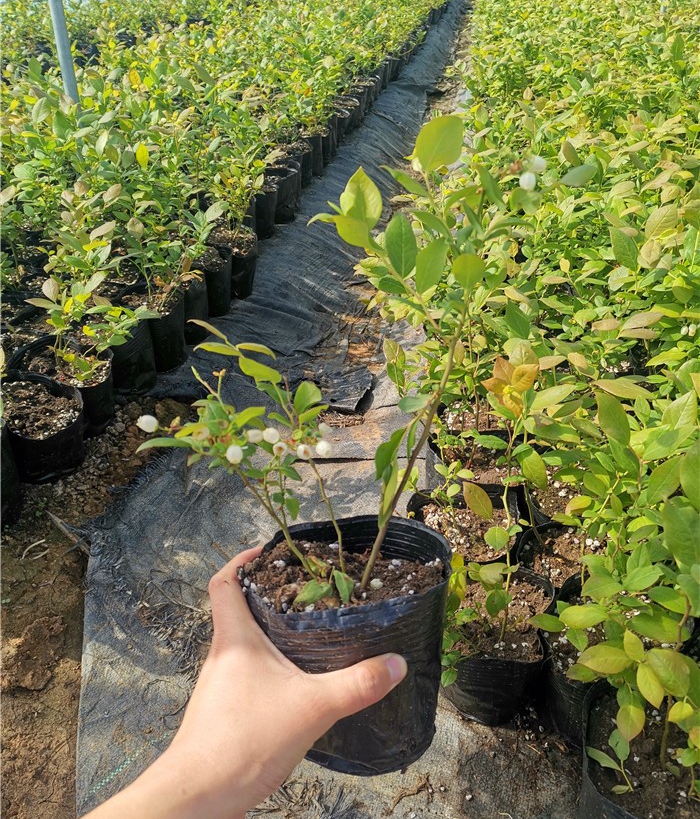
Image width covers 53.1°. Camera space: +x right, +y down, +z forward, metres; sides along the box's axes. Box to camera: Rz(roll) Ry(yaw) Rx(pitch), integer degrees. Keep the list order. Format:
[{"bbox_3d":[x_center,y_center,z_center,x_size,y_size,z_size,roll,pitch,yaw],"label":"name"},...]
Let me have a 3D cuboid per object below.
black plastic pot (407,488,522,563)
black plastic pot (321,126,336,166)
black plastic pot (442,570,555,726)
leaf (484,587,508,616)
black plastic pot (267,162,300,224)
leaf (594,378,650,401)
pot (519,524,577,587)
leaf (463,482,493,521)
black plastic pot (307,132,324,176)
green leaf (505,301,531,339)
[{"bbox_3d":[0.142,0.200,0.915,0.136,0.132,0.136,1,34,0],"label":"black plastic pot"},{"bbox_3d":[-0.132,-1.058,2.781,0.130,0.139,0.130,1,34,0],"label":"black plastic pot"},{"bbox_3d":[0.162,0.274,0.810,0.126,0.125,0.126,1,34,0],"label":"black plastic pot"},{"bbox_3d":[0.162,0.211,0.757,0.021,0.010,0.031,38,78,22],"label":"leaf"},{"bbox_3d":[-0.205,-0.673,2.204,0.119,0.140,0.119,0,34,0],"label":"black plastic pot"},{"bbox_3d":[0.280,-0.020,0.719,0.061,0.010,0.023,22,47,26],"label":"leaf"},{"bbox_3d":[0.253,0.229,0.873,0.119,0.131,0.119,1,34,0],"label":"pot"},{"bbox_3d":[0.137,0.099,0.750,0.023,0.010,0.050,-34,71,-2],"label":"leaf"},{"bbox_3d":[-0.172,-0.978,2.662,0.130,0.138,0.130,1,34,0],"label":"black plastic pot"},{"bbox_3d":[0.217,-0.116,0.904,0.023,0.010,0.060,-27,76,5],"label":"green leaf"}]

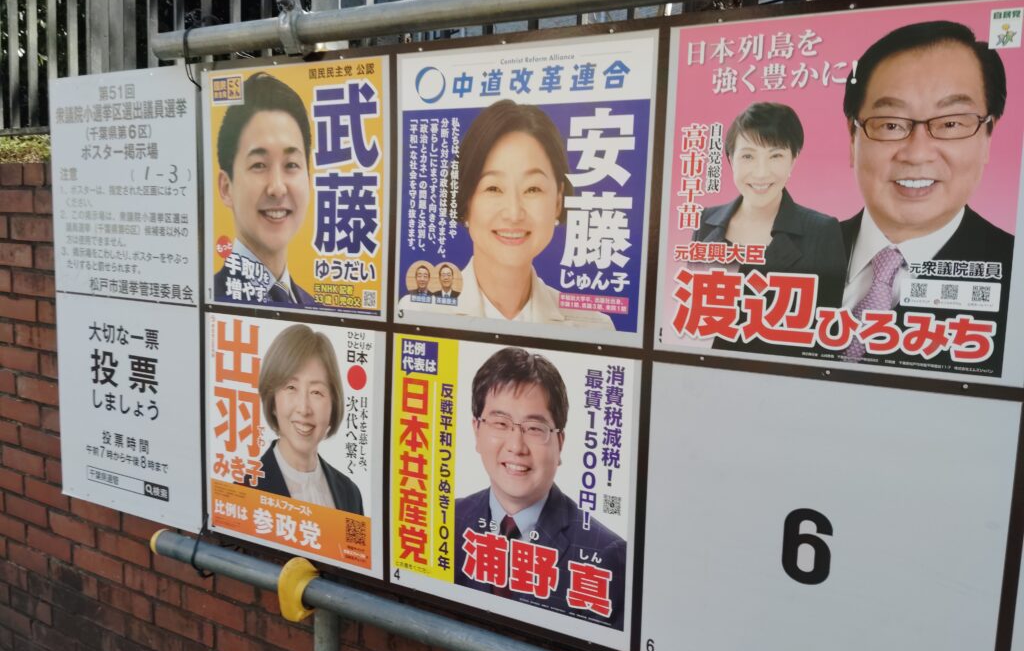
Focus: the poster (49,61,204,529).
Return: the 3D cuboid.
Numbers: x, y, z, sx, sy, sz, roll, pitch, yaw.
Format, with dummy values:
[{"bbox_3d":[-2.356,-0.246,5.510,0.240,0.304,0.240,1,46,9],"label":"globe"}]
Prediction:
[{"bbox_3d":[-0.806,-0.054,1.718,0.462,0.912,0.012,5,7,30],"label":"poster"}]

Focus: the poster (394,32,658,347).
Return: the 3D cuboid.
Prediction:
[{"bbox_3d":[0.000,-0.202,1.237,0.434,0.421,0.010,5,7,30],"label":"poster"}]

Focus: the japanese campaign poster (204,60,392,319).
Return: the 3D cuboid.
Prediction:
[{"bbox_3d":[-0.391,-0.239,1.460,0.426,0.426,0.010,5,7,30],"label":"japanese campaign poster"}]

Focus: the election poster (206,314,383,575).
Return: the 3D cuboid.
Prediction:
[{"bbox_3d":[-0.410,0.205,1.514,0.421,0.424,0.010,5,7,30],"label":"election poster"}]

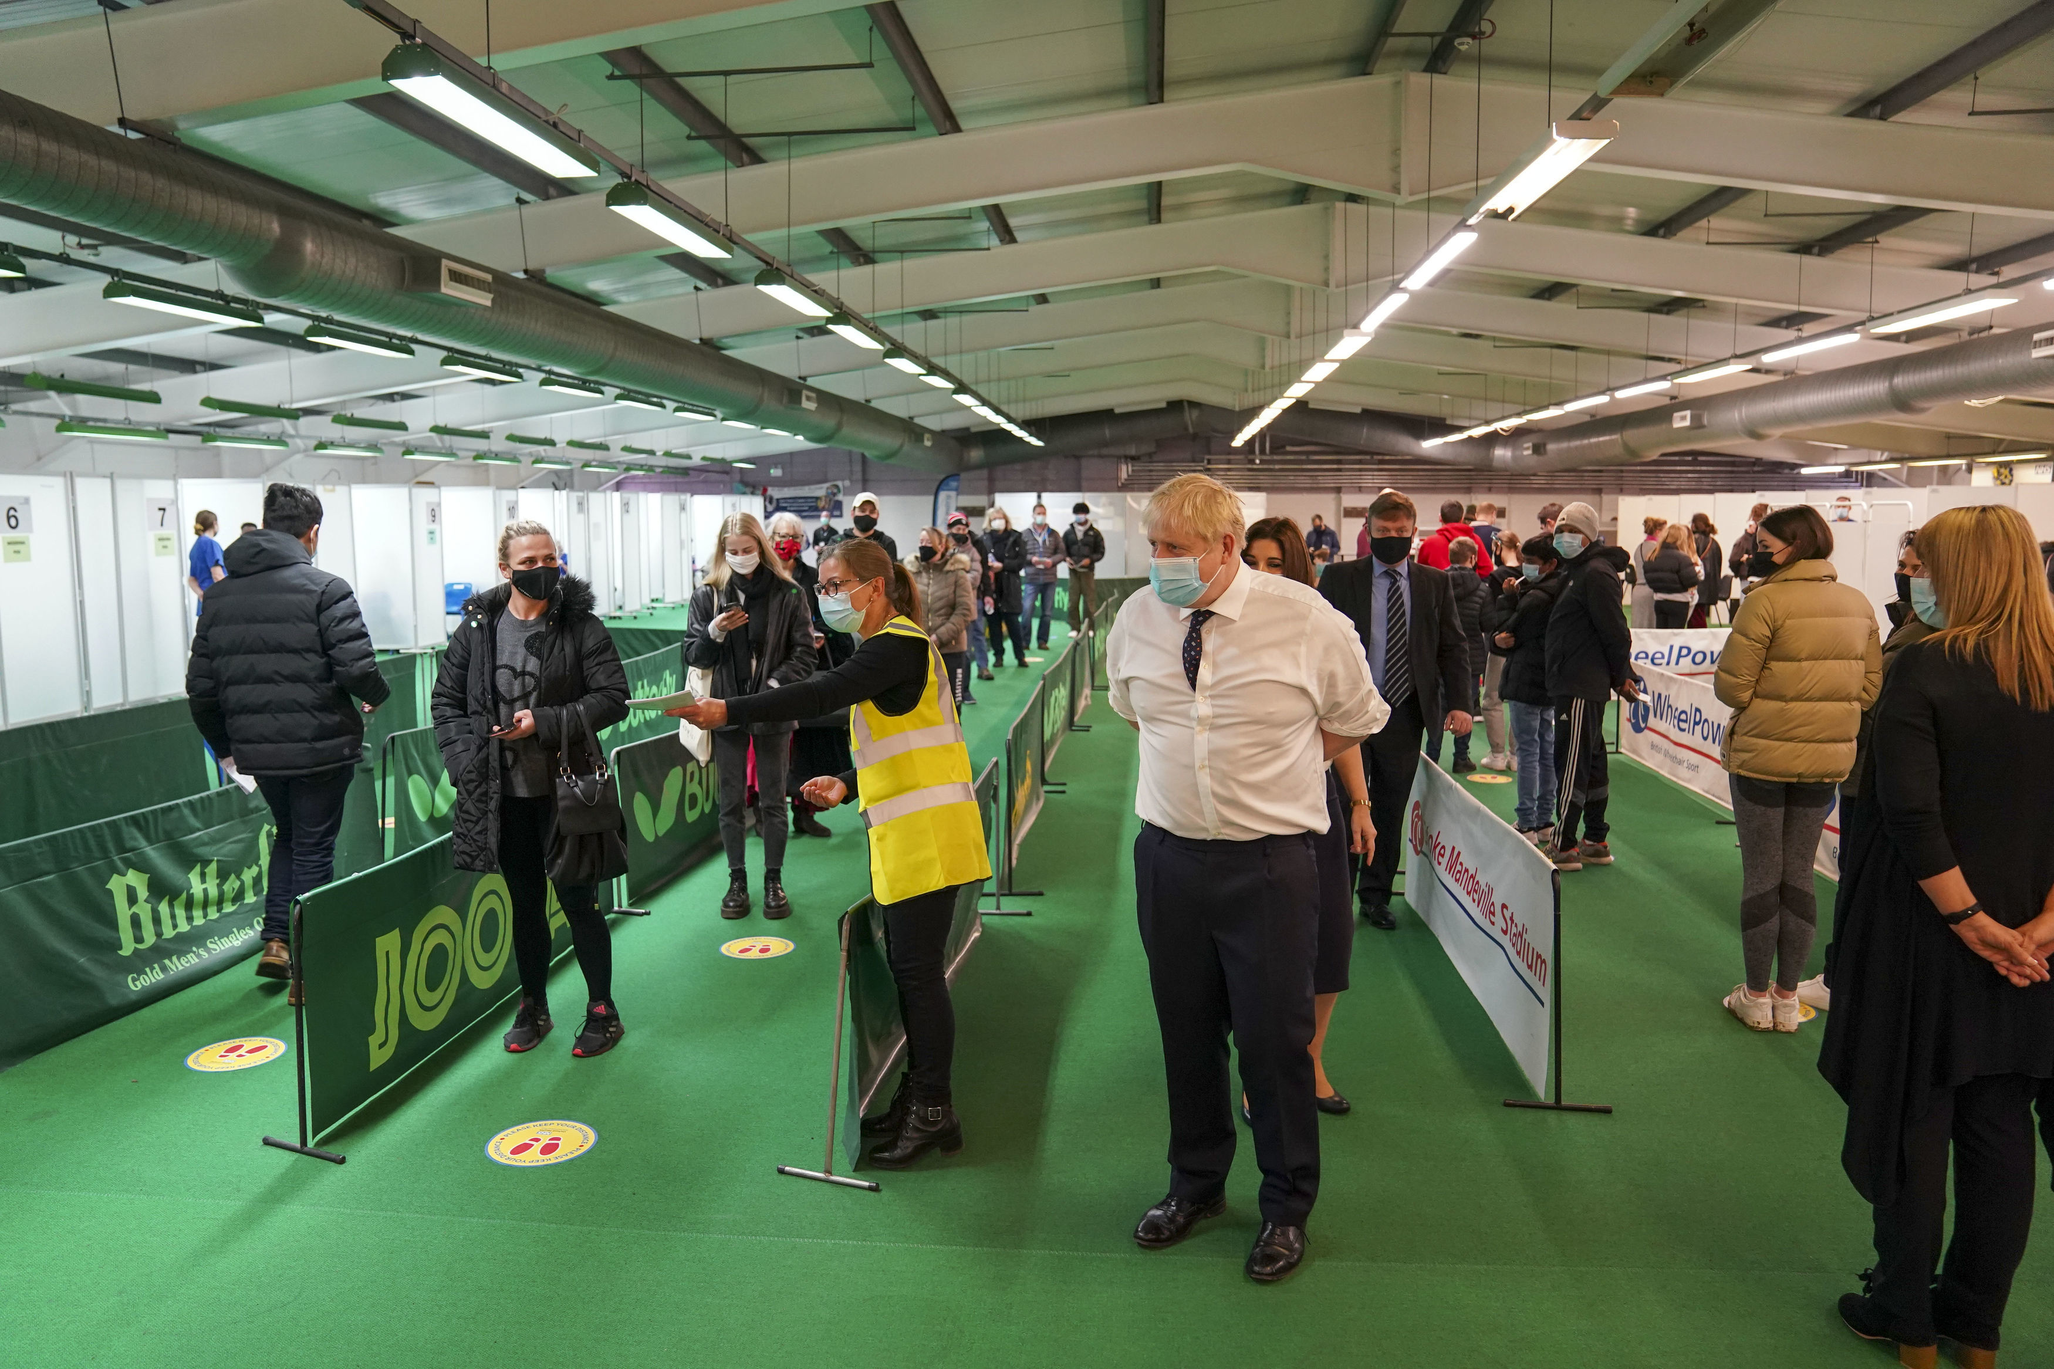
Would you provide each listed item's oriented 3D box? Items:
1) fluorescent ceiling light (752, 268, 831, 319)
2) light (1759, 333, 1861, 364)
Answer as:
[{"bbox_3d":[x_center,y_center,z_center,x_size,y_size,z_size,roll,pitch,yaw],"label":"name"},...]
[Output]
[{"bbox_3d":[-1.744,-2.972,10.866,0.220,0.120,1.584,1,7,5],"label":"fluorescent ceiling light"},{"bbox_3d":[8.115,-3.511,14.872,0.280,0.100,1.850,0,7,5],"label":"light"}]

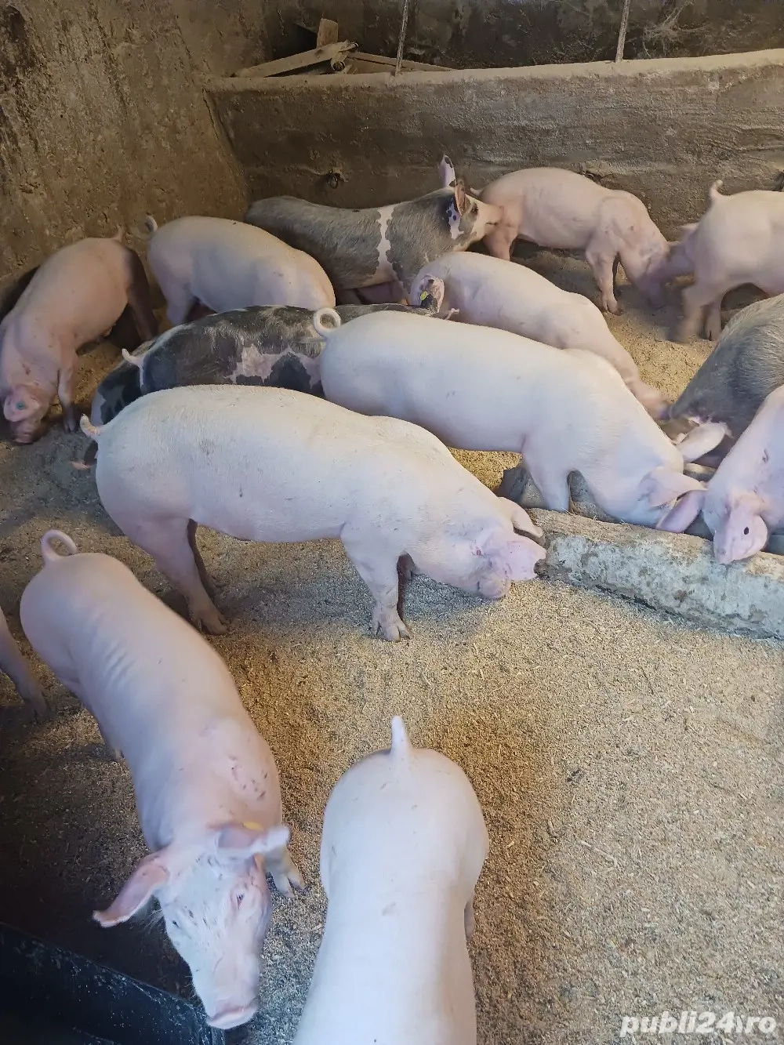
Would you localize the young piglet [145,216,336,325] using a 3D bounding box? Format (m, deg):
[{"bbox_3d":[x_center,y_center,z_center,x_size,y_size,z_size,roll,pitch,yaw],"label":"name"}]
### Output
[{"bbox_3d":[-0.639,-0.980,3.595,1.104,0.581,0.339,23,41,29],"label":"young piglet"}]

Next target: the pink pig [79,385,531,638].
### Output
[{"bbox_3d":[-0.213,-0.028,2.227,1.201,0.591,0.349,3,35,5],"label":"pink pig"}]

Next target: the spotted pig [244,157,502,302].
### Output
[{"bbox_3d":[-0.107,-1.402,4.080,1.230,0.717,0.349,0,35,0],"label":"spotted pig"}]

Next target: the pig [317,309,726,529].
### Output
[{"bbox_3d":[0.368,-0.321,2.637,1.259,0.601,0.358,15,38,21],"label":"pig"}]

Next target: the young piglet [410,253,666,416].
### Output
[{"bbox_3d":[0.542,-0.687,3.185,1.075,0.572,0.339,18,39,24],"label":"young piglet"}]

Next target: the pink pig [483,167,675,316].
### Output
[{"bbox_3d":[0.949,-1.484,4.306,1.046,0.591,0.329,15,38,21],"label":"pink pig"}]

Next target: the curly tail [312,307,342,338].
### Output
[{"bbox_3d":[-0.208,-0.669,2.712,0.087,0.097,0.058,15,38,21],"label":"curly tail"}]

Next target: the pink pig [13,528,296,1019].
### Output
[{"bbox_3d":[-0.465,0.455,1.572,0.368,0.552,0.998,-21,40,-27],"label":"pink pig"}]

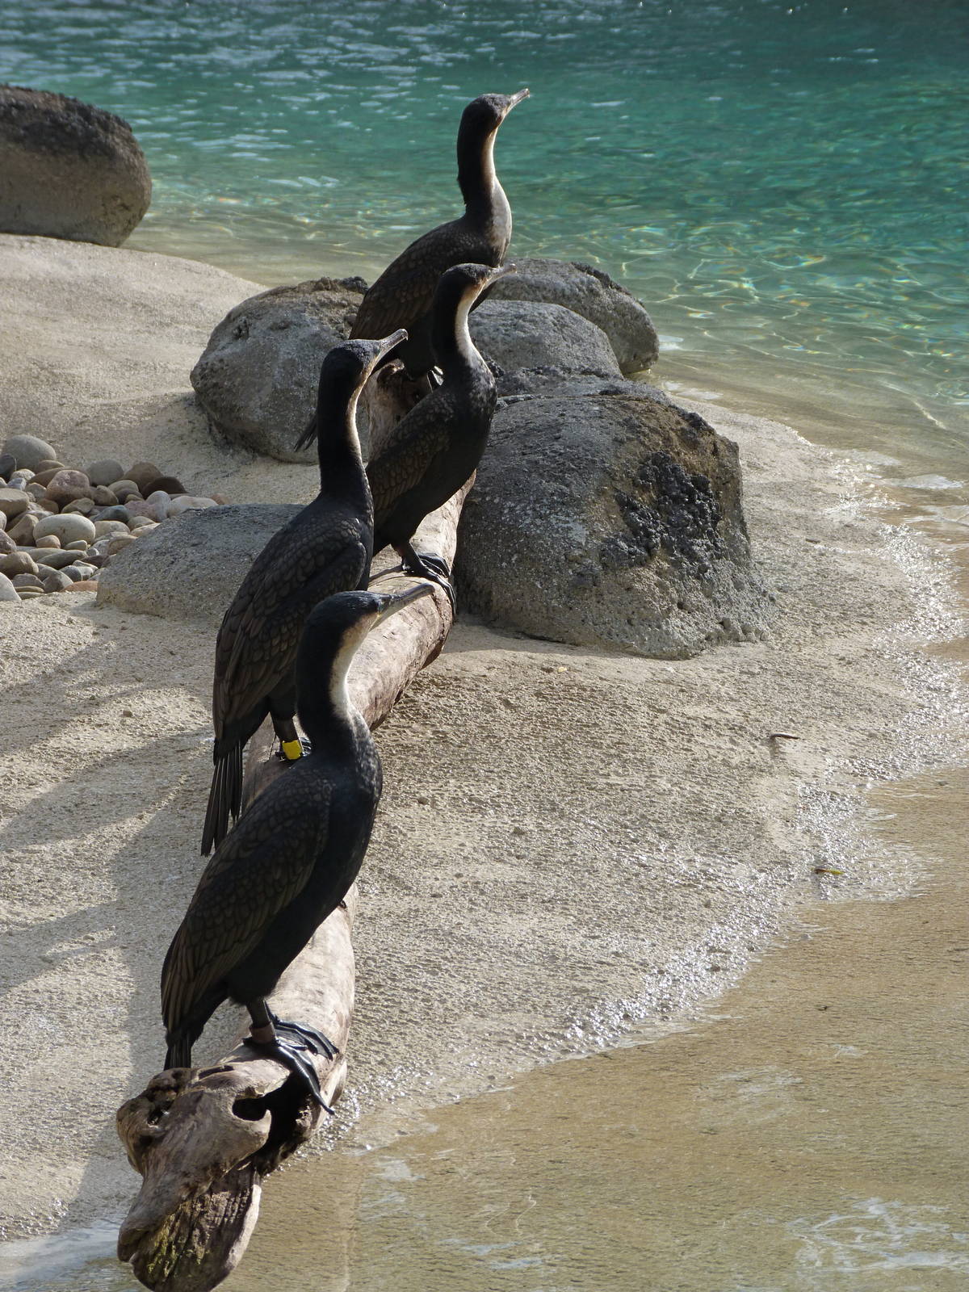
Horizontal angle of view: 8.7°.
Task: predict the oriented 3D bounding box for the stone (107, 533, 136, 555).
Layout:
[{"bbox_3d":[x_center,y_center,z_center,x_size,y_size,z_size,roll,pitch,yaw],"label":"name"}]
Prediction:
[{"bbox_3d":[-0.598,-0.167,10.555,0.062,0.039,0.050,0,11,0],"label":"stone"}]

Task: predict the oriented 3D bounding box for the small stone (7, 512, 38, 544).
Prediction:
[{"bbox_3d":[-0.790,-0.202,10.850,0.053,0.050,0.055,0,13,0],"label":"small stone"}]

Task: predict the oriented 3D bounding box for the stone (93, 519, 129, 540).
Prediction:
[{"bbox_3d":[-0.641,-0.199,10.900,0.062,0.031,0.050,0,13,0],"label":"stone"}]

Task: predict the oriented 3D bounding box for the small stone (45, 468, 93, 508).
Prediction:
[{"bbox_3d":[-0.731,-0.278,11.150,0.083,0.059,0.072,0,13,0],"label":"small stone"}]

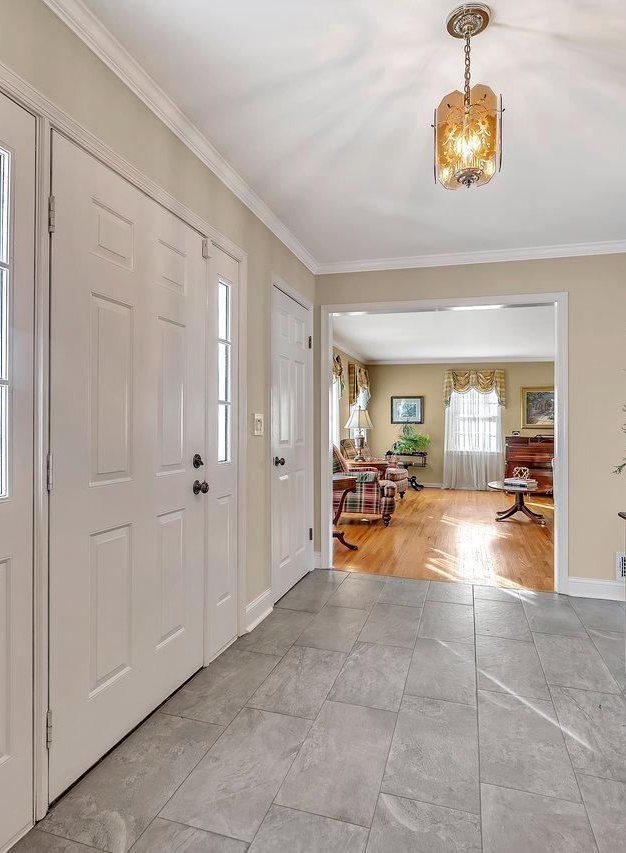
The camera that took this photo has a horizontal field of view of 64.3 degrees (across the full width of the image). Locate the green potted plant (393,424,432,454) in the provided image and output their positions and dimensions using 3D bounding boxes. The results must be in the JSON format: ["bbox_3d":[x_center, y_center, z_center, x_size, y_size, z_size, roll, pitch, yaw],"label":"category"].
[{"bbox_3d":[1.814,0.237,9.090,0.680,0.540,0.500,0,0,17],"label":"green potted plant"}]

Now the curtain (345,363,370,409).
[{"bbox_3d":[0.837,-0.720,9.158,0.180,0.730,1.020,1,0,17],"label":"curtain"}]

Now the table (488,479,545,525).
[{"bbox_3d":[2.600,0.956,6.229,0.760,0.430,0.820,0,0,17],"label":"table"}]

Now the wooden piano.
[{"bbox_3d":[4.058,0.681,8.514,1.420,0.970,0.600,1,0,17],"label":"wooden piano"}]

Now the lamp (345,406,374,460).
[{"bbox_3d":[0.668,0.112,7.171,0.430,0.760,0.430,1,0,17],"label":"lamp"}]

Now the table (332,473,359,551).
[{"bbox_3d":[0.052,0.822,4.746,0.560,0.670,0.560,0,0,-28],"label":"table"}]

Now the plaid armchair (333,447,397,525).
[{"bbox_3d":[0.569,0.665,6.104,0.920,0.960,0.760,1,0,13],"label":"plaid armchair"}]

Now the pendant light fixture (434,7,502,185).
[{"bbox_3d":[0.485,-1.012,1.559,0.210,0.530,0.210,1,0,17],"label":"pendant light fixture"}]

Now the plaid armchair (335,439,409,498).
[{"bbox_3d":[1.130,0.662,8.233,0.920,0.960,0.770,1,0,13],"label":"plaid armchair"}]

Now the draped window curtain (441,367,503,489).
[{"bbox_3d":[2.891,0.077,8.998,1.110,2.180,0.150,0,0,17],"label":"draped window curtain"}]

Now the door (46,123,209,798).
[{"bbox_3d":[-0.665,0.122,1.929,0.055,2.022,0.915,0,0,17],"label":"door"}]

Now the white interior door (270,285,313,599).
[{"bbox_3d":[-0.147,0.122,3.545,0.045,2.035,0.775,1,0,17],"label":"white interior door"}]

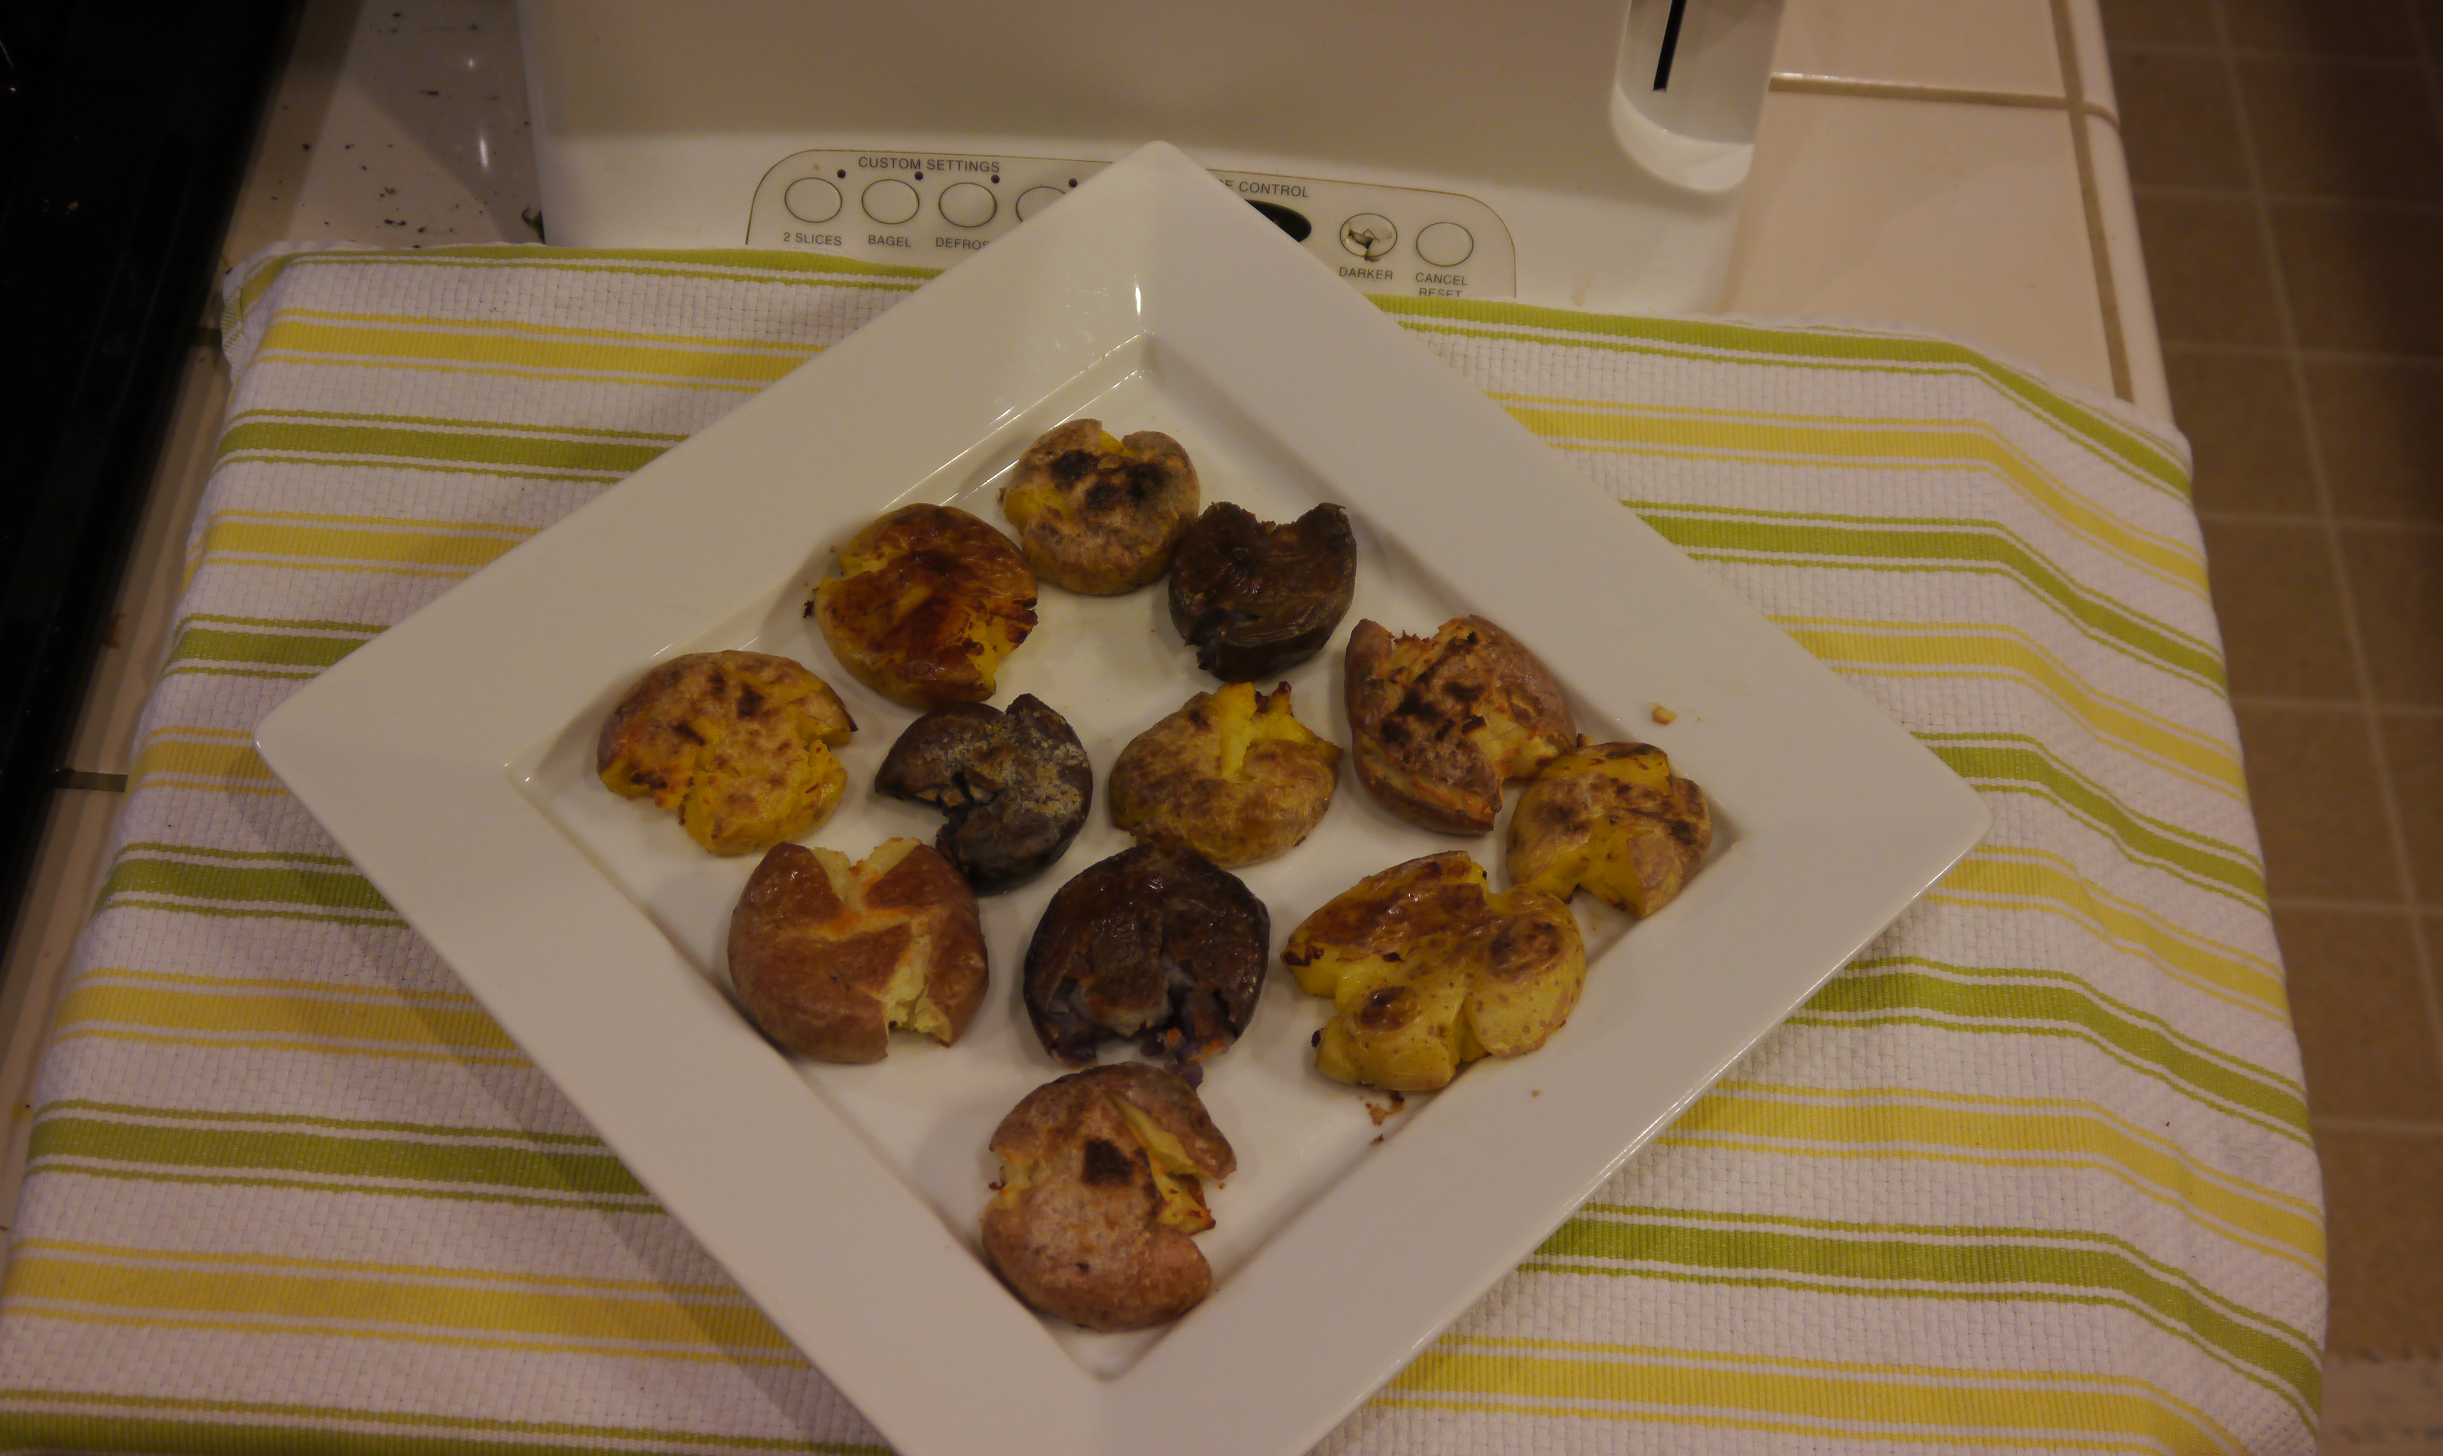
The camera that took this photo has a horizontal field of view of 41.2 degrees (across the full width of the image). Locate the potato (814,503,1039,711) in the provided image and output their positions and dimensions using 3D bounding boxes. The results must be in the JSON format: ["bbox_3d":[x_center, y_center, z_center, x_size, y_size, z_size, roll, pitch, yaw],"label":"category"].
[{"bbox_3d":[-0.077,-0.032,0.845,0.057,0.024,0.059,2,55,-2],"label":"potato"}]

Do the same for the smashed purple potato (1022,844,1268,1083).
[{"bbox_3d":[-0.018,0.058,0.785,0.058,0.025,0.063,2,55,-2],"label":"smashed purple potato"}]

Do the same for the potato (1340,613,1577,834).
[{"bbox_3d":[0.059,-0.002,0.831,0.059,0.026,0.064,-11,57,-11],"label":"potato"}]

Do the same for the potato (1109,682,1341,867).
[{"bbox_3d":[0.001,0.012,0.820,0.061,0.023,0.048,-23,60,-18],"label":"potato"}]

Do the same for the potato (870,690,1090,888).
[{"bbox_3d":[-0.059,0.015,0.814,0.053,0.022,0.054,31,59,17],"label":"potato"}]

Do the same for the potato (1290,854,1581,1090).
[{"bbox_3d":[0.051,0.059,0.787,0.076,0.028,0.059,-19,59,-16],"label":"potato"}]

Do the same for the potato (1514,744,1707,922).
[{"bbox_3d":[0.098,0.026,0.818,0.047,0.021,0.052,39,62,21],"label":"potato"}]

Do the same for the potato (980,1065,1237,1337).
[{"bbox_3d":[-0.026,0.109,0.749,0.060,0.026,0.065,5,55,0],"label":"potato"}]

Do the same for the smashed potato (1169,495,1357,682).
[{"bbox_3d":[0.011,-0.038,0.855,0.047,0.022,0.060,21,57,11],"label":"smashed potato"}]

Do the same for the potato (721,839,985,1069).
[{"bbox_3d":[-0.088,0.054,0.783,0.065,0.026,0.058,11,55,4],"label":"potato"}]

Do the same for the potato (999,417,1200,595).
[{"bbox_3d":[-0.032,-0.059,0.867,0.052,0.022,0.055,2,55,-2],"label":"potato"}]

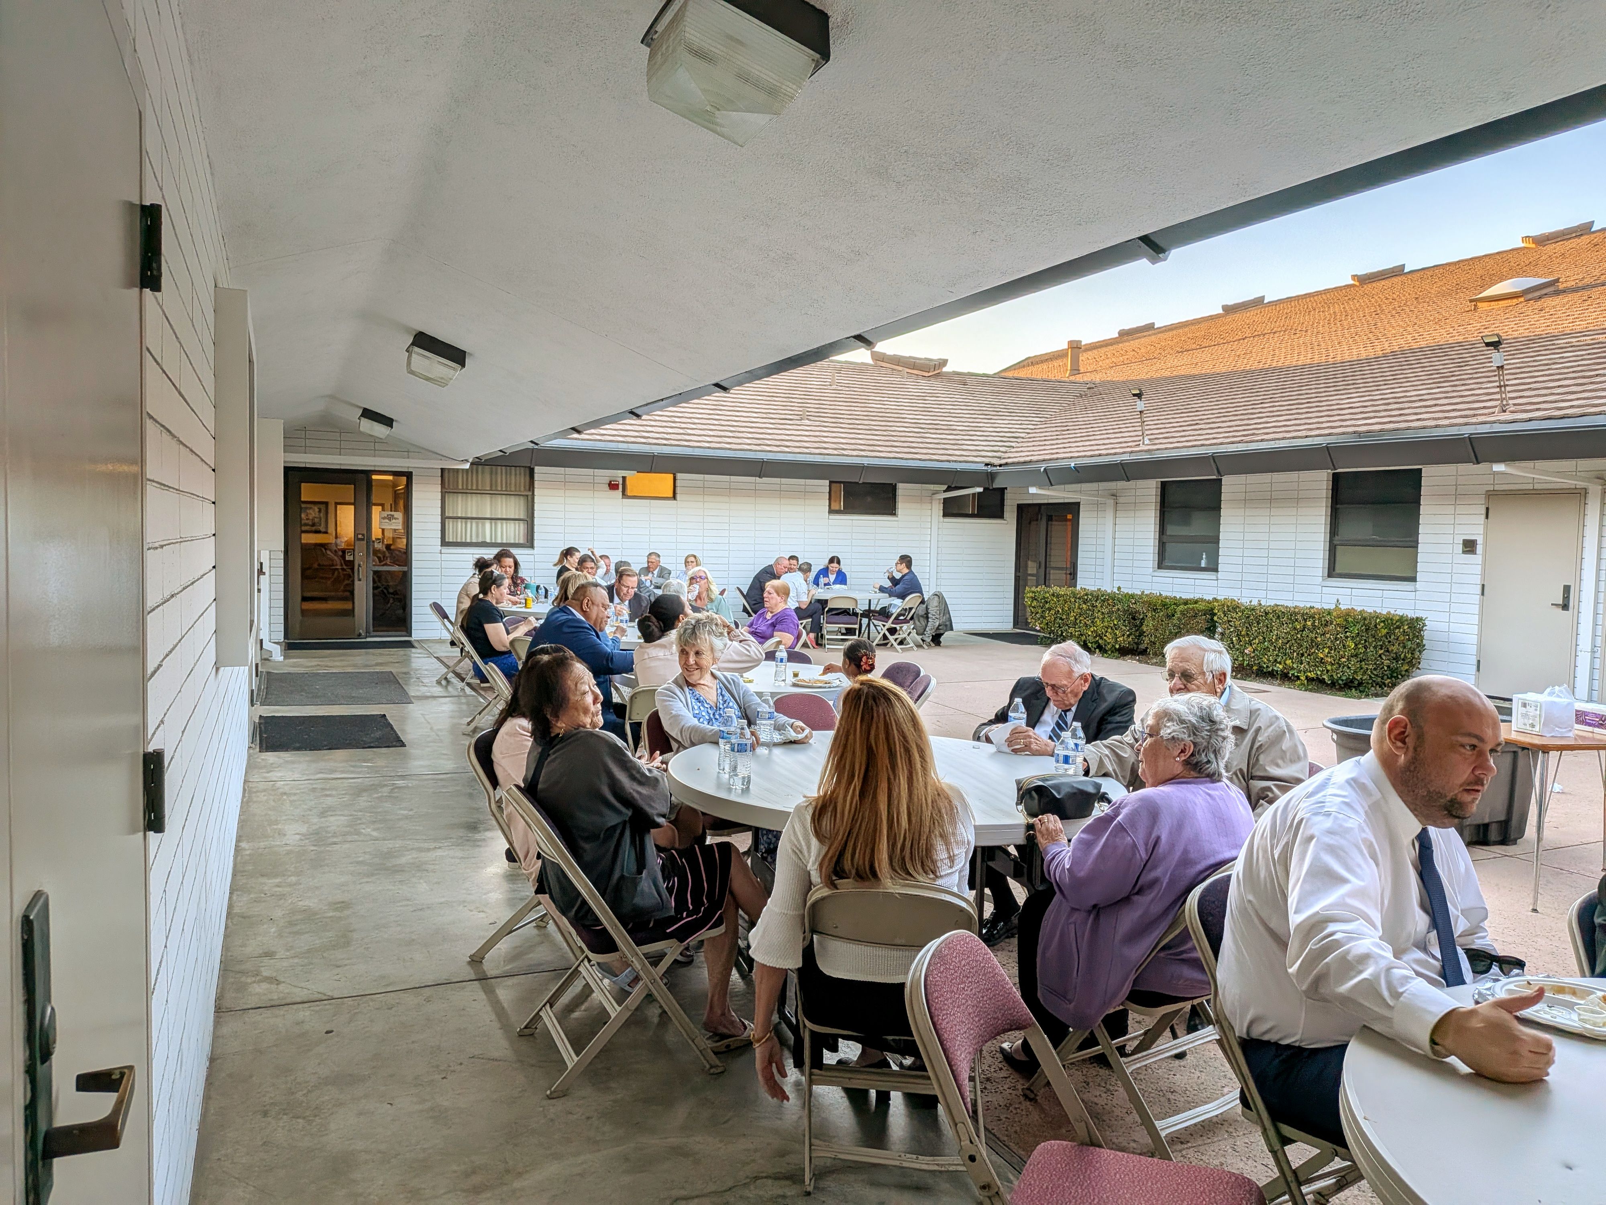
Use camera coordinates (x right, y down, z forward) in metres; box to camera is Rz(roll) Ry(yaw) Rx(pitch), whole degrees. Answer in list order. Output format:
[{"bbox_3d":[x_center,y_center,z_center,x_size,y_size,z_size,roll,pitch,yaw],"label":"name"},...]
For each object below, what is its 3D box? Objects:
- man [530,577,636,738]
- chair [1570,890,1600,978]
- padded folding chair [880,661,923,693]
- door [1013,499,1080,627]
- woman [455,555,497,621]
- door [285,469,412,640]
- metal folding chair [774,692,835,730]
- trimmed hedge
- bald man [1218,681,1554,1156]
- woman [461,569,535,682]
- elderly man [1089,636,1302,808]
[{"bbox_3d":[-1.060,0.478,5.780,0.880,1.220,0.620,0,4,-21],"label":"man"},{"bbox_3d":[1.910,1.014,2.210,0.460,0.770,0.520,1,3,-5],"label":"chair"},{"bbox_3d":[0.367,0.732,6.402,0.530,0.760,0.460,-1,4,-34],"label":"padded folding chair"},{"bbox_3d":[3.899,-0.540,17.819,0.100,2.090,1.590,0,4,-25],"label":"door"},{"bbox_3d":[-2.800,0.168,10.200,0.800,1.240,0.500,1,3,-3],"label":"woman"},{"bbox_3d":[-5.792,-0.607,14.243,1.500,2.150,0.100,0,4,-25],"label":"door"},{"bbox_3d":[0.037,0.797,4.723,0.460,0.760,0.520,1,3,-9],"label":"metal folding chair"},{"bbox_3d":[4.738,0.373,13.738,0.900,0.820,5.700,0,4,-25],"label":"trimmed hedge"},{"bbox_3d":[1.020,0.743,1.850,0.800,1.250,0.600,4,5,43],"label":"bald man"},{"bbox_3d":[-2.200,0.352,8.400,0.760,1.190,0.480,1,4,-13],"label":"woman"},{"bbox_3d":[1.230,0.689,3.460,0.820,1.190,0.600,1,3,-12],"label":"elderly man"}]

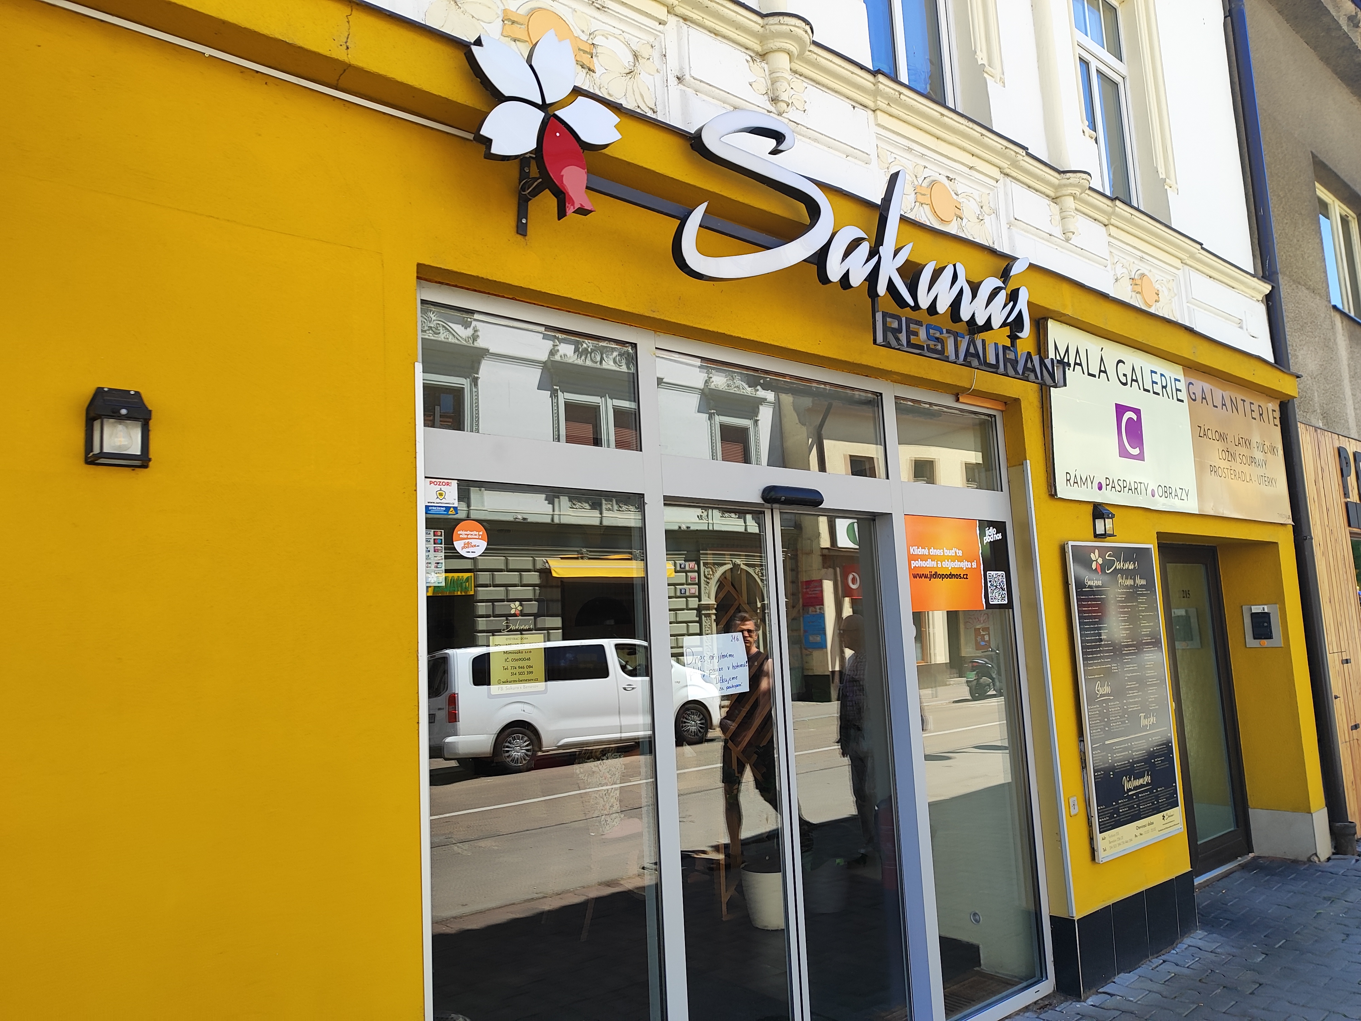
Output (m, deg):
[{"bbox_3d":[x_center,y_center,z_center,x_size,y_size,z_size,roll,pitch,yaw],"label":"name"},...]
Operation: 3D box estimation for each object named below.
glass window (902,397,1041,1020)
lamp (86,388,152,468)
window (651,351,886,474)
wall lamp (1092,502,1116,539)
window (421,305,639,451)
[{"bbox_3d":[1.237,0.776,4.054,0.762,2.499,0.060,3,-10,-39],"label":"glass window"},{"bbox_3d":[-1.177,-0.180,1.988,0.118,0.166,0.065,3,-10,-39],"label":"lamp"},{"bbox_3d":[0.370,-0.332,3.523,1.190,0.359,0.060,3,-10,-39],"label":"window"},{"bbox_3d":[2.111,0.051,4.688,0.119,0.169,0.065,3,-10,-39],"label":"wall lamp"},{"bbox_3d":[-0.441,-0.385,2.857,0.759,0.364,0.060,3,-10,-39],"label":"window"}]

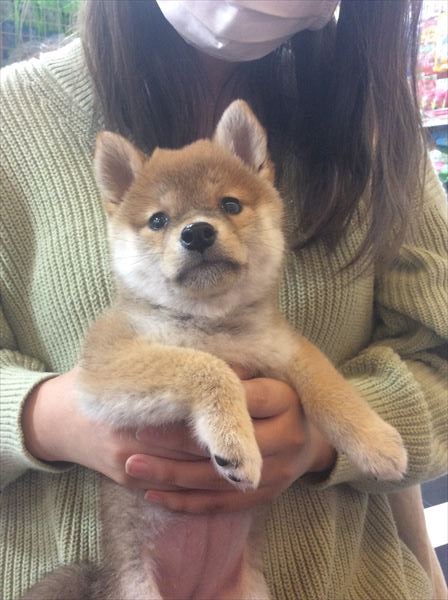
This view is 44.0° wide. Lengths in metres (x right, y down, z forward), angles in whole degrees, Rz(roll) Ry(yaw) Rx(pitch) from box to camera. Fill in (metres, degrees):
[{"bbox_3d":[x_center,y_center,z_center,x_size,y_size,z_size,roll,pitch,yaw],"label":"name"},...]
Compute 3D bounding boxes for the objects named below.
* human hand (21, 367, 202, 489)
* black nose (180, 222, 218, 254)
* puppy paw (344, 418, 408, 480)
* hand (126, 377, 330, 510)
[{"bbox_3d":[-0.080,0.090,0.390,0.122,0.070,0.060,13,9,13],"label":"human hand"},{"bbox_3d":[-0.016,-0.038,0.340,0.020,0.017,0.014,-12,-12,-1],"label":"black nose"},{"bbox_3d":[0.099,0.097,0.360,0.042,0.027,0.032,40,53,20],"label":"puppy paw"},{"bbox_3d":[0.005,0.098,0.375,0.132,0.085,0.062,-2,9,-15],"label":"hand"}]

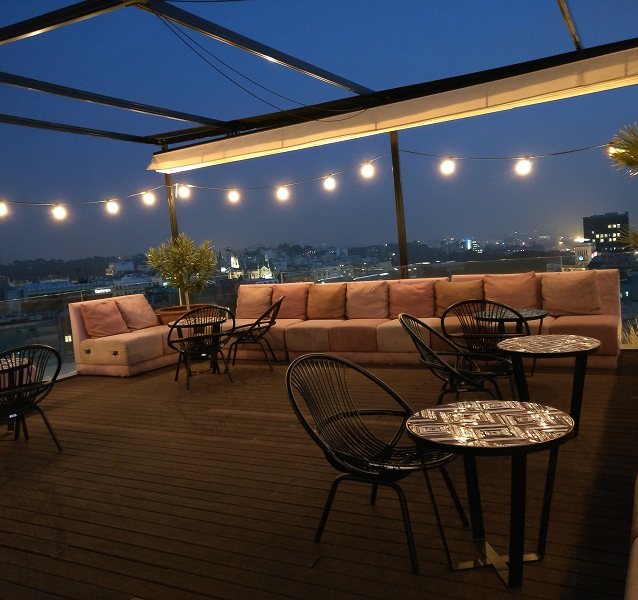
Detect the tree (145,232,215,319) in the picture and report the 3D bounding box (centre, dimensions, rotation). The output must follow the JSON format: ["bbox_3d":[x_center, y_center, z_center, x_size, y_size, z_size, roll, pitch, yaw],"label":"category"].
[{"bbox_3d":[-1.955,-0.129,9.454,1.044,1.696,1.044,-1,7,29],"label":"tree"}]

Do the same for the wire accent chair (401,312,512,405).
[{"bbox_3d":[1.017,0.522,4.671,0.818,0.888,0.755,-3,6,17],"label":"wire accent chair"}]

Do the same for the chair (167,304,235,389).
[{"bbox_3d":[-1.268,0.468,7.032,0.755,0.888,0.818,-7,6,-24],"label":"chair"}]

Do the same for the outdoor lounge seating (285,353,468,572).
[{"bbox_3d":[0.266,0.724,3.269,0.818,0.888,0.755,0,7,38],"label":"outdoor lounge seating"}]

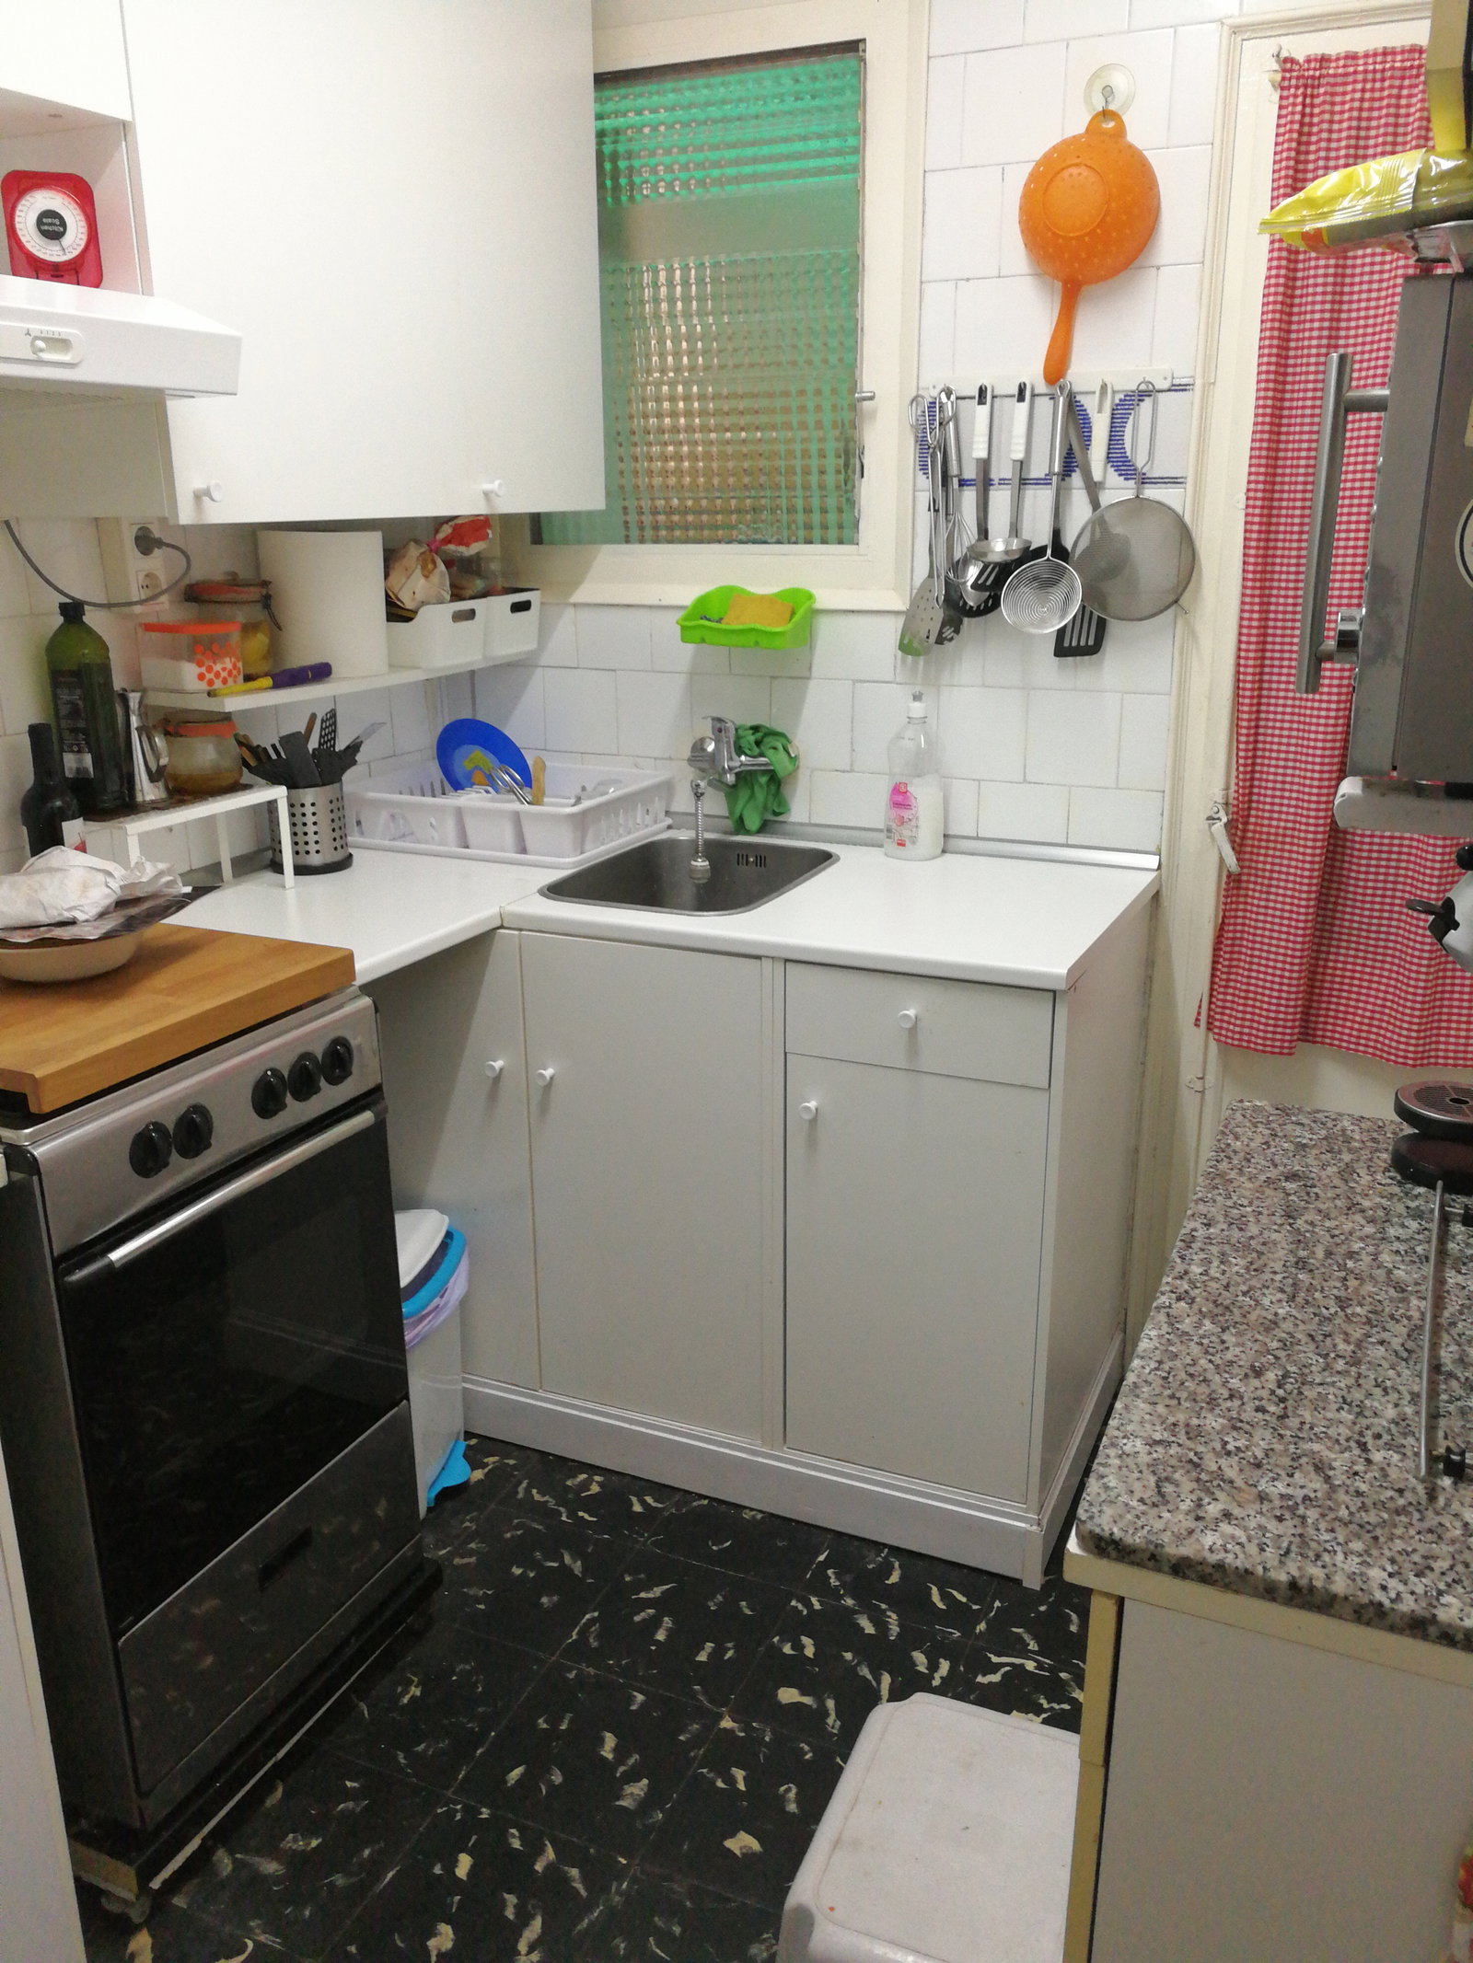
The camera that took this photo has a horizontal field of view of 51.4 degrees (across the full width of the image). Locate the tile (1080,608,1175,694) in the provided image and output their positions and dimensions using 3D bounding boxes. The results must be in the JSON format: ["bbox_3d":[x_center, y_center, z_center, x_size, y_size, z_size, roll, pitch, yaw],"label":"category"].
[{"bbox_3d":[0.608,-0.523,2.368,0.149,0.151,0.010,7,18,23],"label":"tile"}]

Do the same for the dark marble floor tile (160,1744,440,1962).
[{"bbox_3d":[-0.504,0.988,1.764,0.249,0.008,0.249,8,18,23],"label":"dark marble floor tile"}]

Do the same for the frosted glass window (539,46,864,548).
[{"bbox_3d":[-0.079,-1.103,2.540,0.612,0.732,0.030,7,18,23],"label":"frosted glass window"}]

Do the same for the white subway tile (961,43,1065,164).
[{"bbox_3d":[0.399,-1.257,2.201,0.150,0.150,0.010,7,20,24],"label":"white subway tile"}]

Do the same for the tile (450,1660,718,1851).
[{"bbox_3d":[-0.178,0.970,1.918,0.252,0.010,0.252,7,20,23],"label":"tile"}]

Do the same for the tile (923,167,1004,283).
[{"bbox_3d":[0.341,-1.141,2.312,0.121,0.152,0.010,7,18,23],"label":"tile"}]

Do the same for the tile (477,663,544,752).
[{"bbox_3d":[-0.415,-0.505,2.833,0.148,0.151,0.010,7,19,23],"label":"tile"}]

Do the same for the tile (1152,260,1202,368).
[{"bbox_3d":[0.638,-0.951,2.212,0.066,0.151,0.010,7,19,23],"label":"tile"}]

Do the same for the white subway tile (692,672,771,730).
[{"bbox_3d":[-0.007,-0.459,2.681,0.150,0.150,0.010,7,18,23],"label":"white subway tile"}]

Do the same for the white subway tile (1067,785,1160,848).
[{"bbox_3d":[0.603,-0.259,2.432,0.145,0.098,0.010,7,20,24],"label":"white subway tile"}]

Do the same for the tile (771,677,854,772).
[{"bbox_3d":[0.130,-0.440,2.617,0.149,0.151,0.010,7,18,23],"label":"tile"}]

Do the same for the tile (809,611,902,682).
[{"bbox_3d":[0.195,-0.556,2.537,0.148,0.113,0.010,7,19,23],"label":"tile"}]

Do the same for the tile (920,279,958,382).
[{"bbox_3d":[0.310,-0.992,2.350,0.055,0.151,0.010,7,19,23],"label":"tile"}]

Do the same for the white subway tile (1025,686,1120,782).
[{"bbox_3d":[0.540,-0.388,2.447,0.150,0.150,0.010,7,18,23],"label":"white subway tile"}]

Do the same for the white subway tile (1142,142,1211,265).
[{"bbox_3d":[0.593,-1.089,2.162,0.143,0.150,0.010,7,20,24],"label":"white subway tile"}]

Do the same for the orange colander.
[{"bbox_3d":[0.490,-1.051,2.196,0.200,0.365,0.092,16,22,20],"label":"orange colander"}]

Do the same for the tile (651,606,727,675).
[{"bbox_3d":[-0.078,-0.590,2.654,0.150,0.115,0.010,7,20,24],"label":"tile"}]

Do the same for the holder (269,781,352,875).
[{"bbox_3d":[-0.684,-0.251,2.453,0.127,0.137,0.127,0,17,0],"label":"holder"}]

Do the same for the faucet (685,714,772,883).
[{"bbox_3d":[-0.042,-0.316,2.596,0.188,0.262,0.208,7,19,23],"label":"faucet"}]

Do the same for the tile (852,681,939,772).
[{"bbox_3d":[0.267,-0.422,2.559,0.149,0.151,0.010,7,18,23],"label":"tile"}]

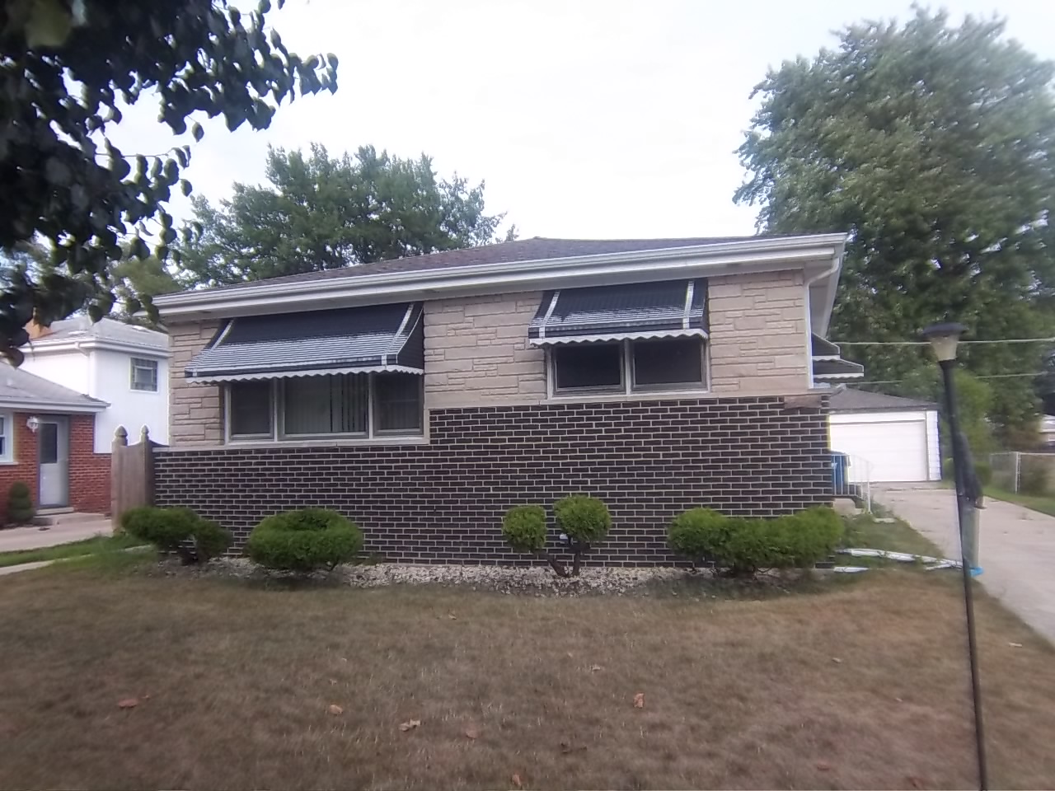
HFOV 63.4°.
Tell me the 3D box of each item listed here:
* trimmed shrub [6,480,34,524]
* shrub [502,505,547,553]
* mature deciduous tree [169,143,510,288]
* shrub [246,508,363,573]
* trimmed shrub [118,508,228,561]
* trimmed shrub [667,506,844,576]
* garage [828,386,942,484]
[{"bbox_3d":[-10.358,2.192,17.399,0.491,0.868,0.491,-3,-4,18],"label":"trimmed shrub"},{"bbox_3d":[-0.030,1.403,9.001,0.487,0.498,0.487,-1,-3,0],"label":"shrub"},{"bbox_3d":[-6.504,-2.776,30.846,11.971,12.736,11.014,-3,-4,18],"label":"mature deciduous tree"},{"bbox_3d":[-2.495,1.617,9.568,1.329,0.703,1.100,-3,-4,18],"label":"shrub"},{"bbox_3d":[-4.239,1.665,10.249,1.392,0.660,0.940,-3,-4,18],"label":"trimmed shrub"},{"bbox_3d":[2.168,1.397,8.214,1.656,0.653,0.860,-3,-4,18],"label":"trimmed shrub"},{"bbox_3d":[12.577,1.430,33.851,6.200,3.700,6.400,-3,-4,18],"label":"garage"}]

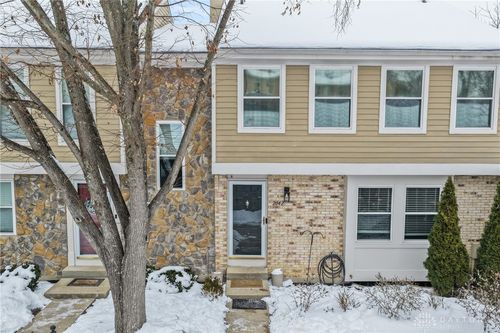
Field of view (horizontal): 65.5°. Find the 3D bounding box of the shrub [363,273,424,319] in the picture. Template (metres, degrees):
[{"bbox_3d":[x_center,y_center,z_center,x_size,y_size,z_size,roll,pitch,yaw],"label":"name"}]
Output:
[{"bbox_3d":[3.037,2.750,8.188,1.120,0.700,0.850,0,5,-1],"label":"shrub"}]

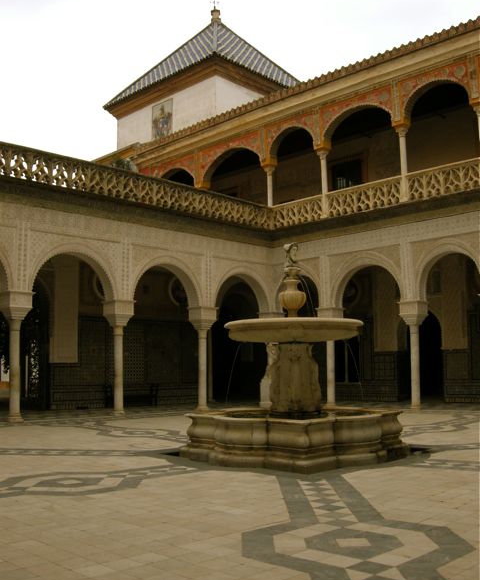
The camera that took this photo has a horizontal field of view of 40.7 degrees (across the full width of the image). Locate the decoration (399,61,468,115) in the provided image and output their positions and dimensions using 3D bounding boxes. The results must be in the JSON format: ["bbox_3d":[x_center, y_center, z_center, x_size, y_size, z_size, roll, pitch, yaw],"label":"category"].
[{"bbox_3d":[7.327,-7.435,24.358,0.316,1.529,2.798,6,-10,-44],"label":"decoration"}]

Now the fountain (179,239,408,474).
[{"bbox_3d":[1.014,1.104,12.356,3.097,4.009,3.097,6,-10,-44],"label":"fountain"}]

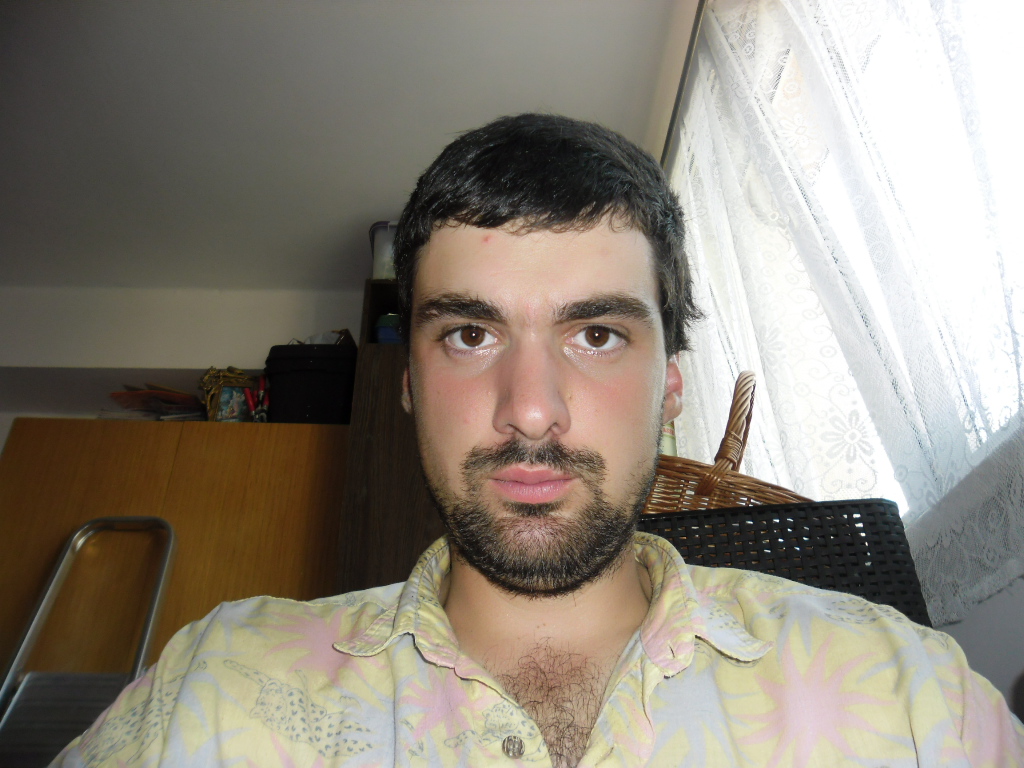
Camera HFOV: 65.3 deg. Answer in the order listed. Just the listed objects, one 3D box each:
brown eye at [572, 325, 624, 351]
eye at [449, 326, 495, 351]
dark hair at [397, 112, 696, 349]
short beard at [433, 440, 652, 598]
[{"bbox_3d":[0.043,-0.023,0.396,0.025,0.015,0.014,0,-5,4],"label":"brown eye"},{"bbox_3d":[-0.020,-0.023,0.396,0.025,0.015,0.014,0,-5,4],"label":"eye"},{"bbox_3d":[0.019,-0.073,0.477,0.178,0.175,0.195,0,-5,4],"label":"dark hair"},{"bbox_3d":[0.015,0.068,0.420,0.129,0.085,0.072,0,-5,4],"label":"short beard"}]

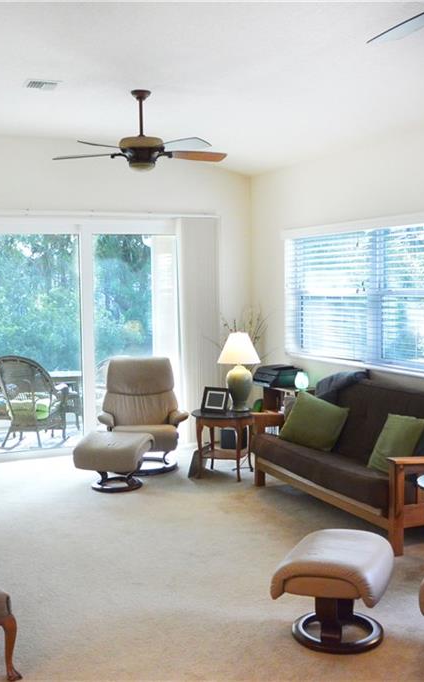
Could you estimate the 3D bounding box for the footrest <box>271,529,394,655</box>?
[{"bbox_3d":[0.581,1.195,3.668,0.465,0.430,0.550,0,4,21],"label":"footrest"}]

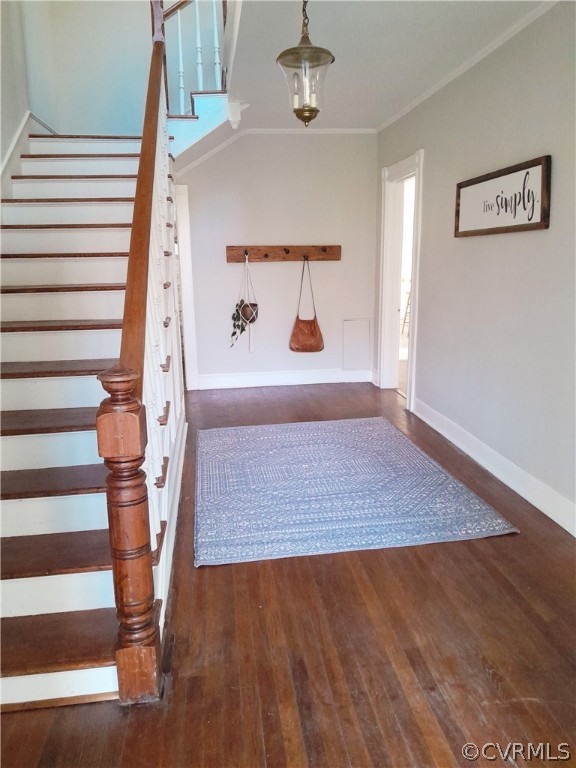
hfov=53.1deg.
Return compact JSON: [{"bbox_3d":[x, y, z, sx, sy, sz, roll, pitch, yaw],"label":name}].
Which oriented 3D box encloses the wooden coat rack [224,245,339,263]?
[{"bbox_3d":[-0.028,-1.356,5.996,1.196,0.166,0.060,-3,13,-7],"label":"wooden coat rack"}]

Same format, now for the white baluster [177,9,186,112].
[{"bbox_3d":[-0.818,-2.467,4.443,0.034,0.736,0.034,-3,13,-7],"label":"white baluster"}]

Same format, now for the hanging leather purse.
[{"bbox_3d":[0.210,-0.814,6.090,0.384,0.991,0.103,-3,13,-7],"label":"hanging leather purse"}]

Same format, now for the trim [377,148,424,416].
[{"bbox_3d":[1.065,-0.930,5.409,0.130,2.200,1.071,-3,13,-7],"label":"trim"}]

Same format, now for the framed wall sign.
[{"bbox_3d":[1.261,-1.095,3.500,0.030,0.363,1.107,-3,13,-7],"label":"framed wall sign"}]

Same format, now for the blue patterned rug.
[{"bbox_3d":[0.205,0.555,3.818,1.584,0.010,2.192,-3,13,-9],"label":"blue patterned rug"}]

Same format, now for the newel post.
[{"bbox_3d":[-0.488,0.470,1.783,0.122,1.071,0.122,-3,13,-7],"label":"newel post"}]

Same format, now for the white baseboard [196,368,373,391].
[{"bbox_3d":[-0.004,-0.069,6.321,1.913,0.162,0.020,-3,13,-7],"label":"white baseboard"}]

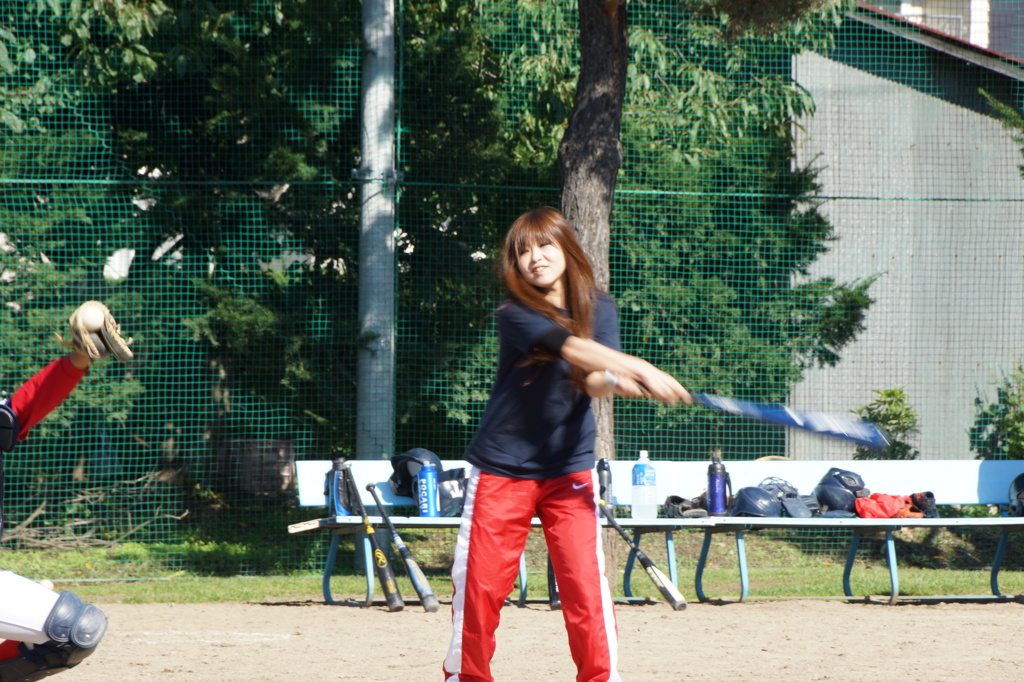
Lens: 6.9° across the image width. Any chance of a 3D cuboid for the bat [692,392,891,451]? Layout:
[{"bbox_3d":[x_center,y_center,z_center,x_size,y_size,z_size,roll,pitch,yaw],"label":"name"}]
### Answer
[{"bbox_3d":[0.689,0.190,24.500,0.820,0.067,0.067,13,0,-11],"label":"bat"}]

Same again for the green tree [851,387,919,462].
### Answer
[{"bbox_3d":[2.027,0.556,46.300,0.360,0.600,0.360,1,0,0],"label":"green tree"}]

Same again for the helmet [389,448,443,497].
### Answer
[{"bbox_3d":[-0.432,0.602,38.150,0.260,0.215,0.210,6,-2,-41],"label":"helmet"}]

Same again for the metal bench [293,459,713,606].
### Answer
[{"bbox_3d":[-0.029,0.858,38.100,1.840,0.645,0.490,0,0,-24],"label":"metal bench"}]

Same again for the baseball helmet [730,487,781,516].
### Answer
[{"bbox_3d":[1.103,0.727,38.400,0.240,0.145,0.195,1,0,-21],"label":"baseball helmet"}]

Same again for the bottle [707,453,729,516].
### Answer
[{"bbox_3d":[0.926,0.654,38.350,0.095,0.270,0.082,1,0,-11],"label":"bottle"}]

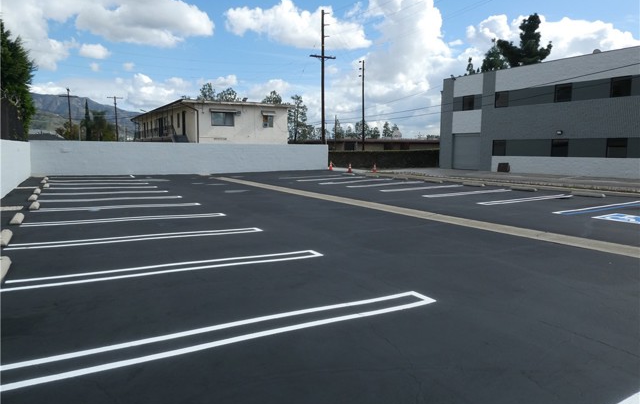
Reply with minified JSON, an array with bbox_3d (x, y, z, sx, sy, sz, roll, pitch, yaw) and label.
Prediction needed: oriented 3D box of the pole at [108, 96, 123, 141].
[{"bbox_3d":[-36.250,-13.104,79.207,2.600,11.230,0.400,-3,7,-30],"label":"pole"}]

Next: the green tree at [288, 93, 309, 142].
[{"bbox_3d":[-3.427,-11.387,69.074,3.400,10.480,3.400,0,6,-3],"label":"green tree"}]

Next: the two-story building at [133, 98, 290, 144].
[{"bbox_3d":[-13.709,-6.905,50.273,9.580,5.660,27.000,-3,7,-30],"label":"two-story building"}]

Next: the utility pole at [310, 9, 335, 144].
[{"bbox_3d":[0.237,-10.699,42.569,2.850,15.090,0.400,-3,7,-30],"label":"utility pole"}]

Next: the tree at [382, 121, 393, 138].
[{"bbox_3d":[16.586,-15.349,109.739,3.000,9.480,3.000,1,7,8],"label":"tree"}]

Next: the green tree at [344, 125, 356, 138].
[{"bbox_3d":[7.555,-15.032,110.759,3.200,8.520,3.200,1,6,4],"label":"green tree"}]

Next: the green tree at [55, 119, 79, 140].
[{"bbox_3d":[-40.189,-9.836,70.815,4.000,6.570,4.000,-3,7,-29],"label":"green tree"}]

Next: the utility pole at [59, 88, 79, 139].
[{"bbox_3d":[-39.721,-12.272,70.795,2.600,11.420,0.400,-3,7,-30],"label":"utility pole"}]

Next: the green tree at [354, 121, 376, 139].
[{"bbox_3d":[11.037,-15.171,108.430,5.400,9.360,5.400,1,6,6],"label":"green tree"}]

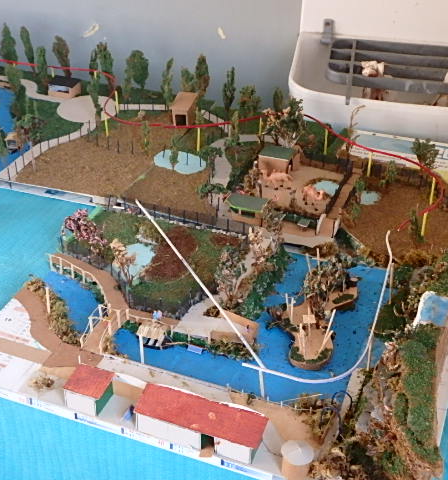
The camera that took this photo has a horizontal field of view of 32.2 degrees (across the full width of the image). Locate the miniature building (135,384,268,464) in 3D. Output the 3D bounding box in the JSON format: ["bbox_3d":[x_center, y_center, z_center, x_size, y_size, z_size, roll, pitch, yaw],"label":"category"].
[{"bbox_3d":[-0.027,0.217,0.911,0.152,0.034,0.046,12,37,19],"label":"miniature building"}]

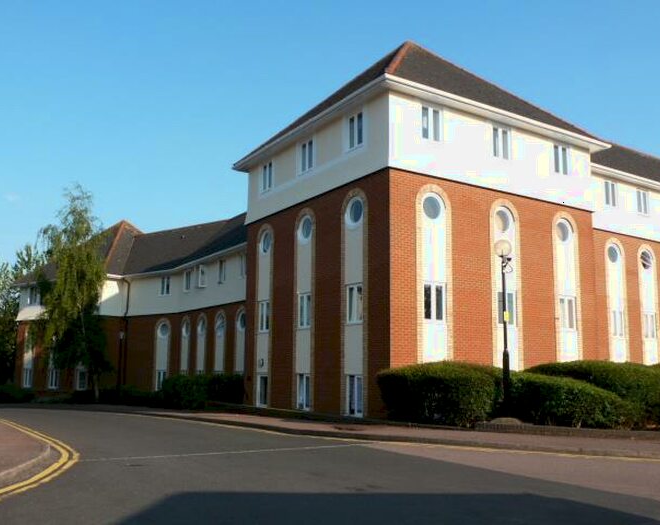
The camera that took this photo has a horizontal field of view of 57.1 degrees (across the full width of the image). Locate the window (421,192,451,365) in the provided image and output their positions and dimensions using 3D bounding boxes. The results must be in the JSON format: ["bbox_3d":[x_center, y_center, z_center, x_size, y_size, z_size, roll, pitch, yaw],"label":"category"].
[{"bbox_3d":[2.946,0.706,17.264,1.186,5.728,0.200,6,-11,-32],"label":"window"}]

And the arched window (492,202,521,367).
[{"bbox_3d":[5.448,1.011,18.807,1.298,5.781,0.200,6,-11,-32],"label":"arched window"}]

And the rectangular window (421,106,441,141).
[{"bbox_3d":[2.966,-4.098,17.972,0.820,1.138,0.150,6,-11,-32],"label":"rectangular window"}]

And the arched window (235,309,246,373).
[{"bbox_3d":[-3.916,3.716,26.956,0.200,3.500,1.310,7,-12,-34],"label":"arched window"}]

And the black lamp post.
[{"bbox_3d":[4.245,1.638,14.599,0.440,4.450,0.420,6,-11,-32],"label":"black lamp post"}]

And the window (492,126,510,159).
[{"bbox_3d":[5.489,-3.804,19.530,0.835,1.186,0.150,6,-11,-32],"label":"window"}]

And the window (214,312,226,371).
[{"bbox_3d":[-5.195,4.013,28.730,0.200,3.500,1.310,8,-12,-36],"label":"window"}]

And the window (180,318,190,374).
[{"bbox_3d":[-7.808,4.736,33.119,0.200,3.477,1.300,7,-11,-32],"label":"window"}]

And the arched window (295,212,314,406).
[{"bbox_3d":[-0.778,1.477,20.152,0.200,6.677,1.377,7,-11,-32],"label":"arched window"}]

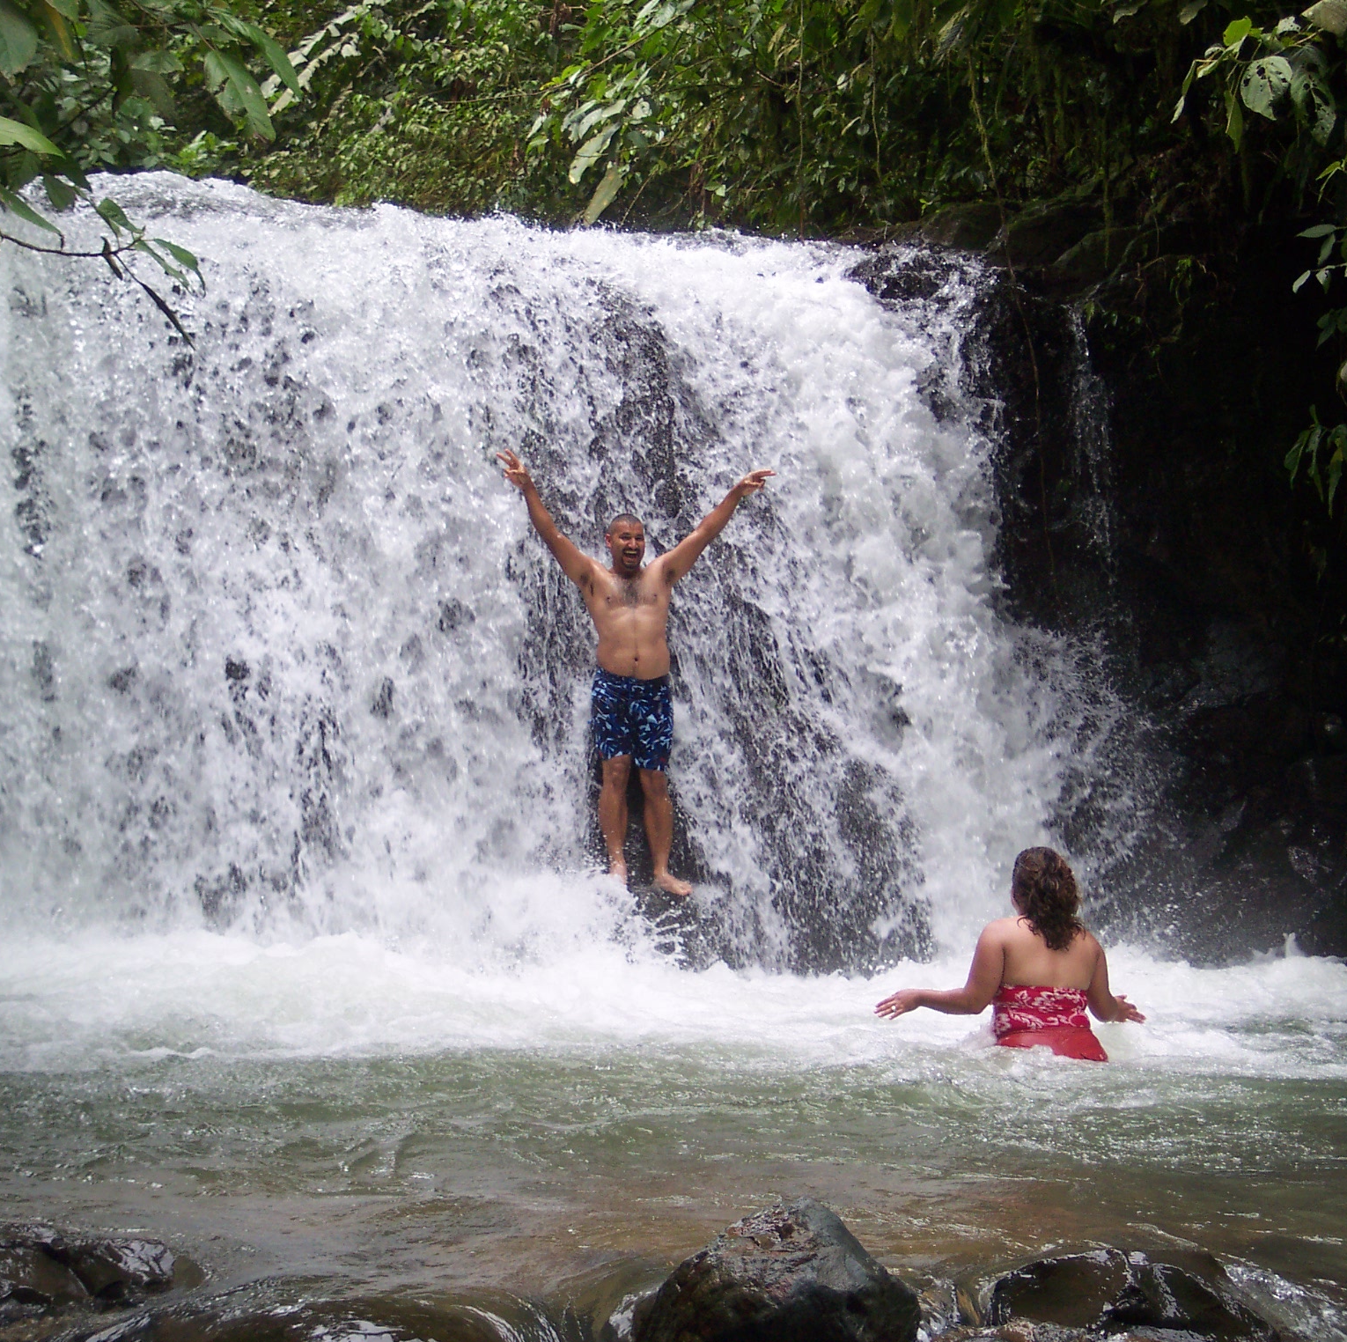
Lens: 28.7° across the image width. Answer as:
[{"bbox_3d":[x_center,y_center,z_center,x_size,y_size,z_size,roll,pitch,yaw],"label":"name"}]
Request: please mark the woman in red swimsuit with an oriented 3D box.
[{"bbox_3d":[1.230,1.390,8.950,0.920,1.600,0.520,0,0,-18],"label":"woman in red swimsuit"}]

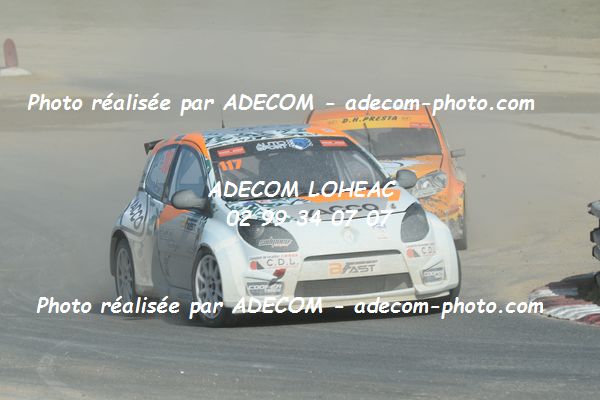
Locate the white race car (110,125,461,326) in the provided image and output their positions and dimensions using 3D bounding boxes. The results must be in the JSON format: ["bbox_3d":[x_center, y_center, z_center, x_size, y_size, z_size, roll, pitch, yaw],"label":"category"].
[{"bbox_3d":[-0.154,0.150,35.151,1.800,1.430,3.620,-4,2,-17],"label":"white race car"}]

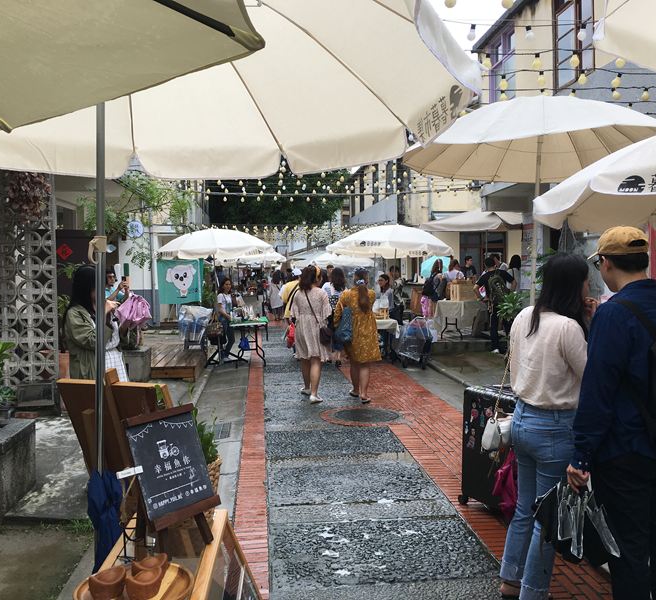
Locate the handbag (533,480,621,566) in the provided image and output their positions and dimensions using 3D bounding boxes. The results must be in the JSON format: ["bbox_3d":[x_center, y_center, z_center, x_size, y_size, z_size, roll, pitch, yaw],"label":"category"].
[{"bbox_3d":[1.071,0.967,2.900,0.350,0.360,0.170,1,3,18],"label":"handbag"}]

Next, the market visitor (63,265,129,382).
[{"bbox_3d":[-1.804,0.504,5.200,0.500,1.540,0.480,0,2,-7],"label":"market visitor"}]

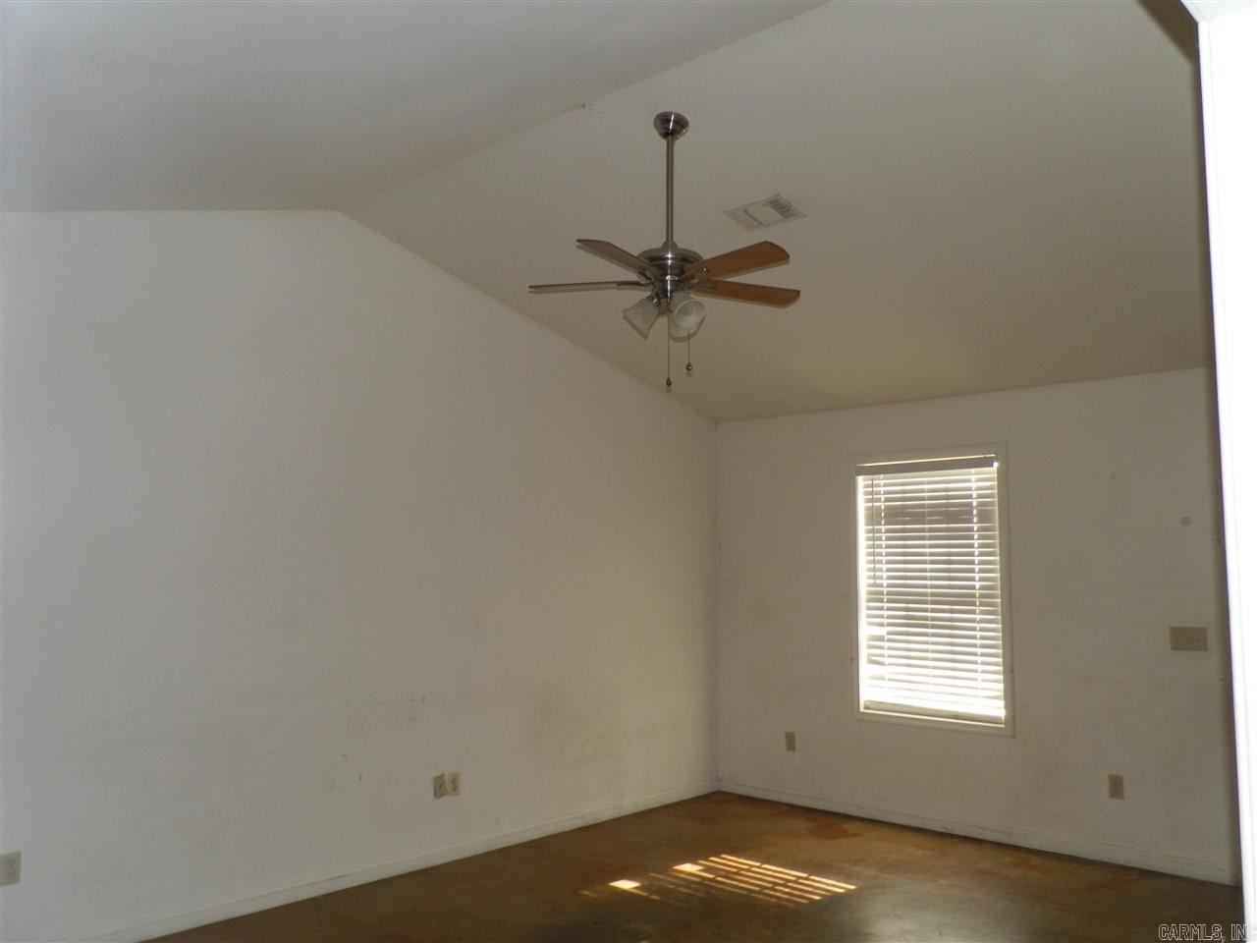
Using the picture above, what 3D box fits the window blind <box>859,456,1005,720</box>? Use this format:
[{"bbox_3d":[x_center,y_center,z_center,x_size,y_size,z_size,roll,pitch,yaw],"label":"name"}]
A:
[{"bbox_3d":[1.720,0.672,5.870,0.860,1.465,0.060,-5,-7,42],"label":"window blind"}]

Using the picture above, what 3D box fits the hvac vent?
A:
[{"bbox_3d":[0.577,-1.088,4.326,0.298,0.030,0.195,-5,-22,42],"label":"hvac vent"}]

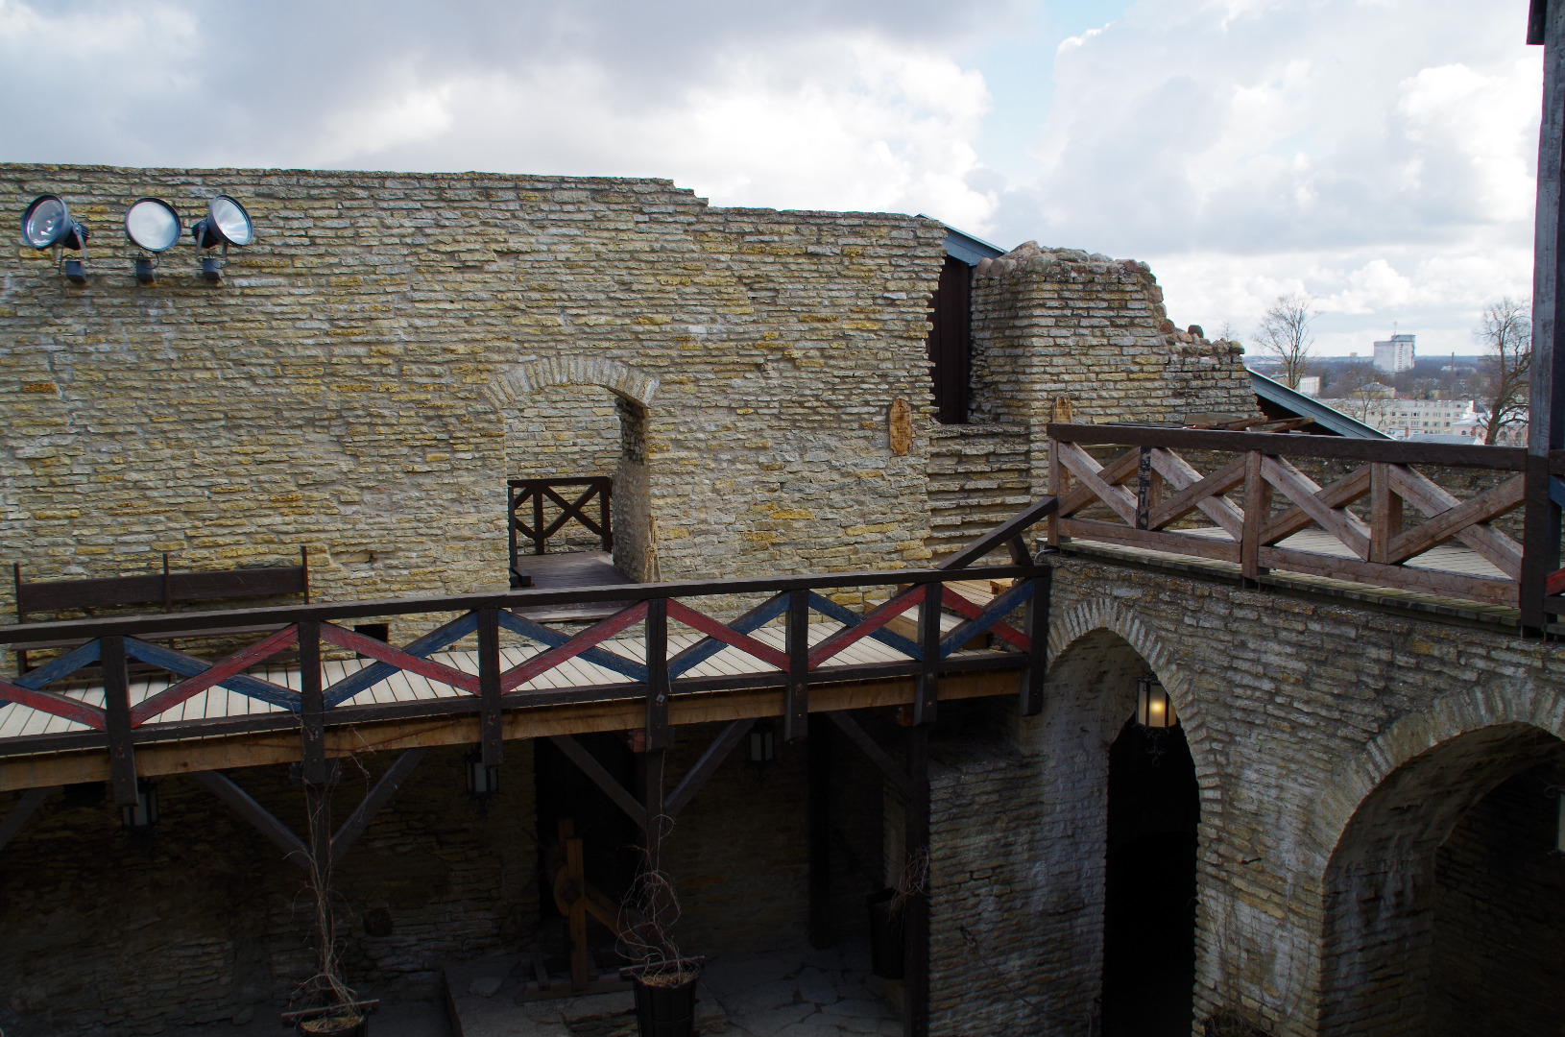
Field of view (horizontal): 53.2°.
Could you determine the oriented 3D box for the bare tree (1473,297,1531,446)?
[{"bbox_3d":[34.673,-6.195,75.000,4.000,9.000,4.000,0,6,0],"label":"bare tree"}]

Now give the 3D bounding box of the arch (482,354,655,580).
[{"bbox_3d":[-2.337,-0.487,16.166,1.752,2.381,1.300,-3,6,-22],"label":"arch"}]

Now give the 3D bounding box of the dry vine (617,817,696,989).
[{"bbox_3d":[-1.046,3.180,13.041,0.640,1.420,0.550,-3,6,-22],"label":"dry vine"}]

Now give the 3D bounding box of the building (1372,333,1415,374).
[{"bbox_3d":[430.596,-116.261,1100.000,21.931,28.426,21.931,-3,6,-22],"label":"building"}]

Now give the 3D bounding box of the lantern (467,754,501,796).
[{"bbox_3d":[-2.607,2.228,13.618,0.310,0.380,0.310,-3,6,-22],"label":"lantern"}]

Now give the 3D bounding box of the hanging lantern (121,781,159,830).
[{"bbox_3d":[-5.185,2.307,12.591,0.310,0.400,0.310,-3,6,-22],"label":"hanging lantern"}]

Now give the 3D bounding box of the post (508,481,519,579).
[{"bbox_3d":[-3.248,0.070,18.924,0.130,1.080,0.130,-3,6,-22],"label":"post"}]

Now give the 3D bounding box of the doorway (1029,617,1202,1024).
[{"bbox_3d":[3.273,2.941,13.880,0.850,4.053,2.008,-4,7,-30],"label":"doorway"}]

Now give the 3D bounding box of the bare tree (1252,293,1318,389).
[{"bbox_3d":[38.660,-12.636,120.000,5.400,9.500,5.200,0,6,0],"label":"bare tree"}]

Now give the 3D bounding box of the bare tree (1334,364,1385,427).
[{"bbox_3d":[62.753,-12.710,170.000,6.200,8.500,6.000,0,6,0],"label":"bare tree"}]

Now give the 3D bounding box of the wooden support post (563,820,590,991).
[{"bbox_3d":[-1.945,3.687,14.646,0.220,1.560,0.220,-3,6,-22],"label":"wooden support post"}]

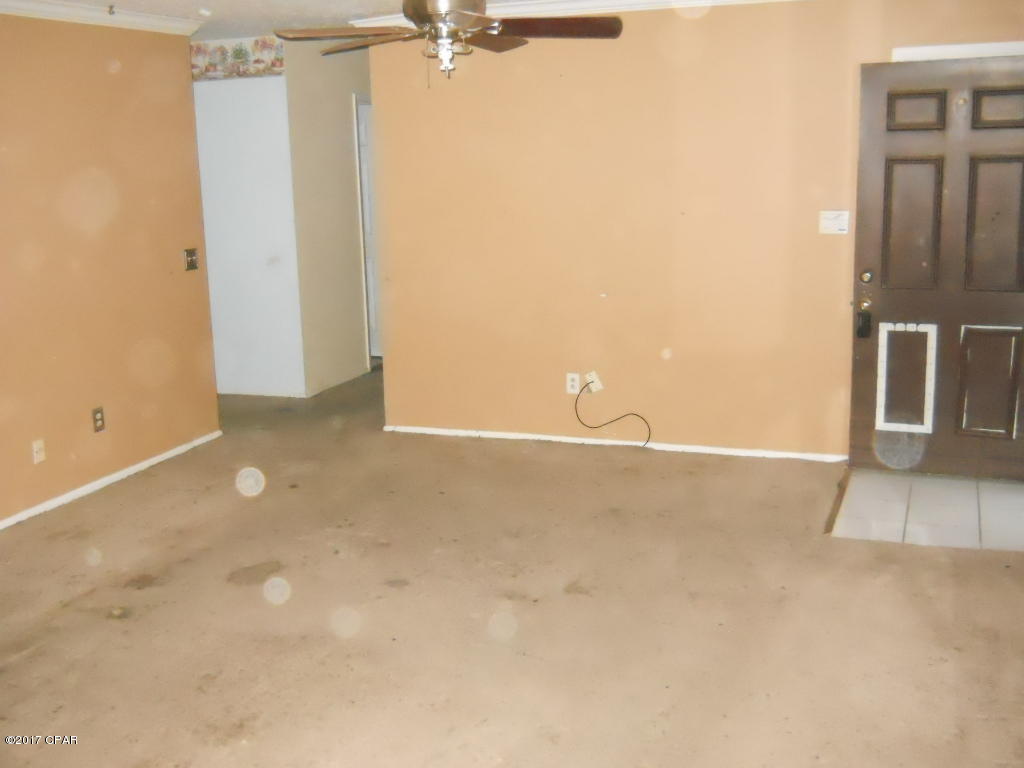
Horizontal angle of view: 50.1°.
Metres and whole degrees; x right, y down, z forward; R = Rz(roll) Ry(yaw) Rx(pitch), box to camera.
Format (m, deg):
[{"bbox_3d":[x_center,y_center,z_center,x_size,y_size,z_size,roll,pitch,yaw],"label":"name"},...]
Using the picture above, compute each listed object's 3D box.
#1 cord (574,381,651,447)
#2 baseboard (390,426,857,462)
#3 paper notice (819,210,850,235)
[{"bbox_3d":[0.562,0.172,6.182,0.433,0.364,0.050,3,12,19],"label":"cord"},{"bbox_3d":[0.511,0.338,6.252,2.742,0.042,0.016,3,12,19],"label":"baseboard"},{"bbox_3d":[1.656,-0.829,5.617,0.149,0.117,0.006,3,12,19],"label":"paper notice"}]

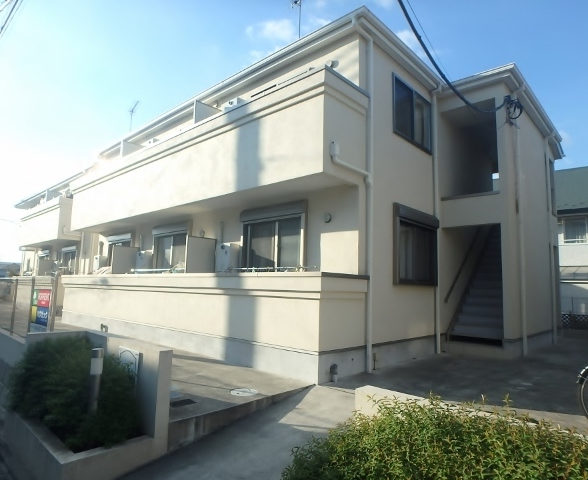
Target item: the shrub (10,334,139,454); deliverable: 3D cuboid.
[{"bbox_3d":[-2.262,1.470,3.940,1.709,0.765,0.740,-5,-10,42],"label":"shrub"}]

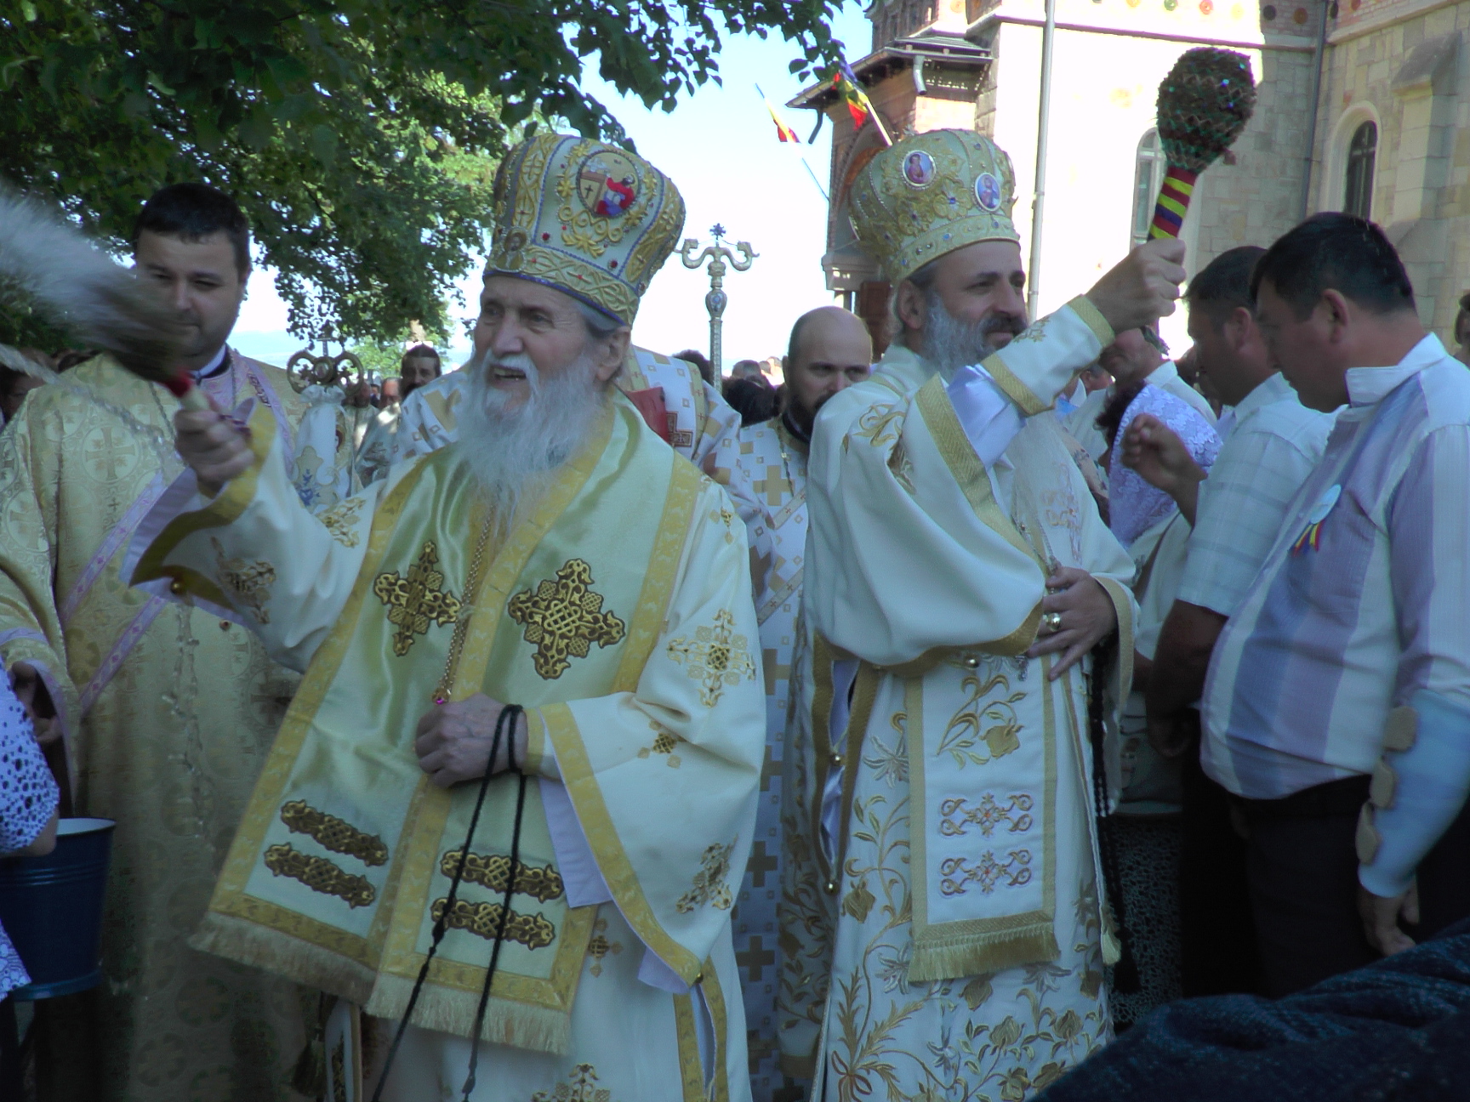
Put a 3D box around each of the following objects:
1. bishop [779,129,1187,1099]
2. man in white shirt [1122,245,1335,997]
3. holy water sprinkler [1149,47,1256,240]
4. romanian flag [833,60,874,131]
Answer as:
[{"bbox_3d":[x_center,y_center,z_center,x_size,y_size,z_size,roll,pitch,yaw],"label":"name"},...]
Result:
[{"bbox_3d":[0.365,0.336,2.319,0.580,1.880,0.640,-5,11,-35],"label":"bishop"},{"bbox_3d":[0.831,0.361,2.599,0.440,1.720,0.500,4,7,12],"label":"man in white shirt"},{"bbox_3d":[0.611,-0.528,2.130,0.128,0.320,0.128,9,14,-34],"label":"holy water sprinkler"},{"bbox_3d":[0.974,-3.777,13.000,0.420,0.620,0.250,3,7,6],"label":"romanian flag"}]

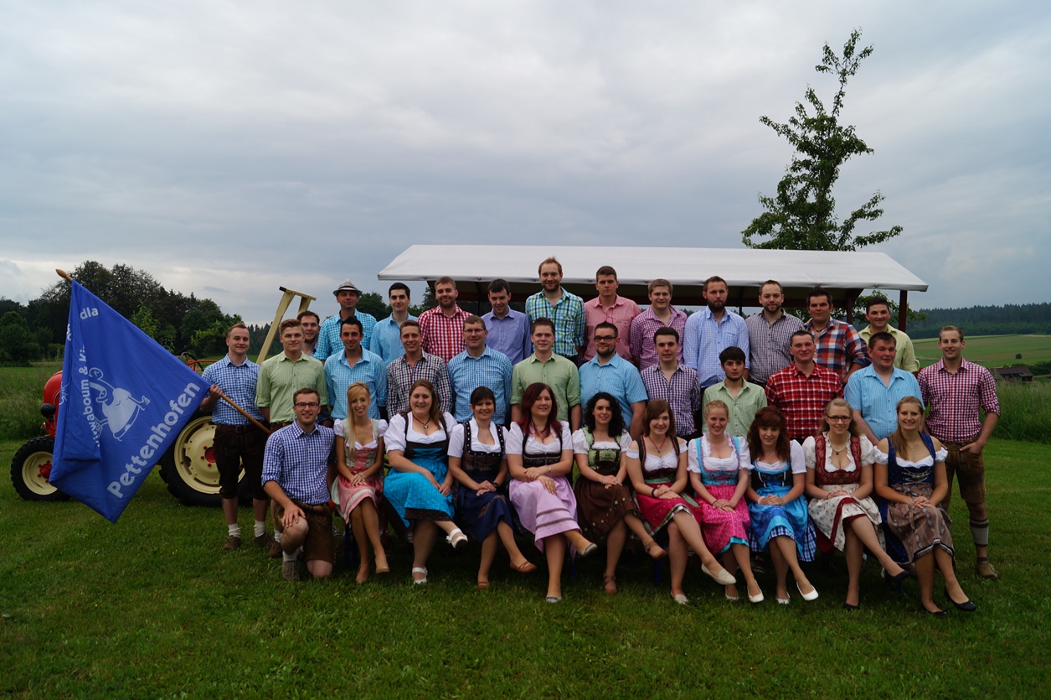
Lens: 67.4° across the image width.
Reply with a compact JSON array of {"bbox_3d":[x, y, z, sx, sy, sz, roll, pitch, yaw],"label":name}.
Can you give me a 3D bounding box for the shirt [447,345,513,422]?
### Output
[{"bbox_3d":[-0.340,0.266,5.930,0.510,0.620,0.300,1,1,-2],"label":"shirt"}]

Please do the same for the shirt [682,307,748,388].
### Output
[{"bbox_3d":[1.503,-0.020,6.200,0.520,0.660,0.310,1,1,12],"label":"shirt"}]

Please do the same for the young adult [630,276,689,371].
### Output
[{"bbox_3d":[1.068,0.319,6.280,0.500,1.760,0.340,1,1,6],"label":"young adult"}]

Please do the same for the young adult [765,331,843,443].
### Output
[{"bbox_3d":[2.065,0.747,5.850,0.580,1.778,0.340,1,0,9],"label":"young adult"}]

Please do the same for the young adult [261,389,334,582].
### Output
[{"bbox_3d":[-1.625,0.917,5.620,0.520,1.273,0.750,1,0,-6],"label":"young adult"}]

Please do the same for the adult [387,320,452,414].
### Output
[{"bbox_3d":[-0.830,0.670,6.150,0.520,1.810,0.340,1,1,0],"label":"adult"}]

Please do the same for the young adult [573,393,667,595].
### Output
[{"bbox_3d":[0.622,0.937,5.420,0.570,1.262,0.820,1,1,-6],"label":"young adult"}]

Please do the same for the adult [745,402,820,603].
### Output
[{"bbox_3d":[1.719,0.991,5.300,0.500,1.186,0.800,1,1,9],"label":"adult"}]

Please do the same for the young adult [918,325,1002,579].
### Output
[{"bbox_3d":[3.145,0.730,5.680,0.570,1.810,0.370,1,1,21],"label":"young adult"}]

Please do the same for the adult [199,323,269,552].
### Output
[{"bbox_3d":[-2.340,0.690,6.330,0.550,1.820,0.370,0,1,-13],"label":"adult"}]

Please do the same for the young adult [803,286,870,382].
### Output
[{"bbox_3d":[2.494,0.345,6.361,0.560,1.730,0.360,1,1,18],"label":"young adult"}]

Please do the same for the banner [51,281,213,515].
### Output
[{"bbox_3d":[-3.030,0.392,6.050,1.140,1.830,0.280,1,1,-11],"label":"banner"}]

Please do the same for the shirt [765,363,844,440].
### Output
[{"bbox_3d":[2.036,0.388,5.750,0.580,0.630,0.300,1,1,12],"label":"shirt"}]

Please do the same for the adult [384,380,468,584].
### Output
[{"bbox_3d":[-0.708,0.874,5.550,0.600,1.314,0.850,1,1,-9],"label":"adult"}]

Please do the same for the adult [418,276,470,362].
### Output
[{"bbox_3d":[-0.641,0.303,6.350,0.520,1.780,0.340,1,1,-3],"label":"adult"}]

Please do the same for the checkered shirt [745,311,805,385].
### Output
[{"bbox_3d":[1.955,-0.018,6.170,0.490,0.620,0.300,1,1,14],"label":"checkered shirt"}]

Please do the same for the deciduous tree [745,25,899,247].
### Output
[{"bbox_3d":[5.285,-2.060,14.047,3.200,7.280,3.200,1,1,0],"label":"deciduous tree"}]

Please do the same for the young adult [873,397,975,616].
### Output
[{"bbox_3d":[2.530,0.962,5.040,0.540,1.310,0.780,1,1,6],"label":"young adult"}]

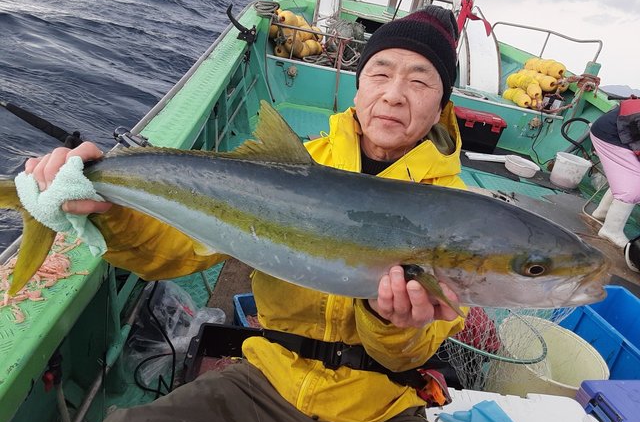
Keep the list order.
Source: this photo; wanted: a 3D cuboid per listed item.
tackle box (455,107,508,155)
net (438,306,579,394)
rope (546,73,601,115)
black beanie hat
[{"bbox_3d":[1.431,-0.722,4.450,0.430,0.290,0.290,16,21,0],"label":"tackle box"},{"bbox_3d":[0.410,0.294,1.200,0.420,0.250,0.360,23,22,19],"label":"net"},{"bbox_3d":[2.226,-1.024,4.350,0.400,0.360,0.280,16,21,0],"label":"rope"},{"bbox_3d":[0.164,-0.283,0.915,0.188,0.185,0.225,16,21,2],"label":"black beanie hat"}]

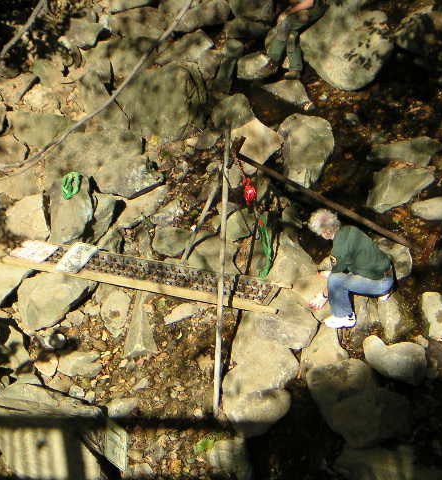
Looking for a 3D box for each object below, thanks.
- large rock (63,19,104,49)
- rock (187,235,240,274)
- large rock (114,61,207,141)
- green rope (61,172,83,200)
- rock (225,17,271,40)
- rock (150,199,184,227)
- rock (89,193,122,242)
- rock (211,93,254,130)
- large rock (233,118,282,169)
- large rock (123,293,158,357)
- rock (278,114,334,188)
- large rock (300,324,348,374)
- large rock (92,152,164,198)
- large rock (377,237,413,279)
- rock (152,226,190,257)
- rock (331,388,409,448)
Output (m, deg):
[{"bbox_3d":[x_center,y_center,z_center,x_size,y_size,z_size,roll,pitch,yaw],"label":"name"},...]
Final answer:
[{"bbox_3d":[-1.451,-2.195,13.951,0.440,0.200,0.280,-7,41,-8],"label":"large rock"},{"bbox_3d":[-0.064,0.124,11.337,0.460,0.240,0.340,0,41,0],"label":"rock"},{"bbox_3d":[-0.581,-1.380,12.944,0.920,0.420,0.750,0,41,0],"label":"large rock"},{"bbox_3d":[-1.310,-0.469,11.500,0.170,0.140,0.200,0,40,0],"label":"green rope"},{"bbox_3d":[0.270,-2.273,14.038,0.480,0.200,0.260,0,41,0],"label":"rock"},{"bbox_3d":[-0.478,-0.241,11.521,0.310,0.180,0.250,0,42,0],"label":"rock"},{"bbox_3d":[-1.007,-0.196,11.441,0.280,0.340,0.320,0,42,0],"label":"rock"},{"bbox_3d":[0.109,-1.214,12.400,0.385,0.230,0.320,0,40,0],"label":"rock"},{"bbox_3d":[0.335,-0.921,12.395,0.360,0.260,0.440,-34,52,-32],"label":"large rock"},{"bbox_3d":[-0.644,0.684,10.500,0.264,0.180,0.580,0,40,0],"label":"large rock"},{"bbox_3d":[0.797,-0.834,12.374,0.530,0.480,0.580,0,42,0],"label":"rock"},{"bbox_3d":[0.807,0.863,10.340,0.390,0.260,0.400,0,42,0],"label":"large rock"},{"bbox_3d":[-0.878,-0.611,12.500,0.678,0.249,0.453,0,41,0],"label":"large rock"},{"bbox_3d":[1.506,0.179,11.800,0.384,0.244,0.375,0,41,0],"label":"large rock"},{"bbox_3d":[-0.434,0.013,11.284,0.330,0.210,0.250,0,42,0],"label":"rock"},{"bbox_3d":[1.183,1.404,10.384,0.649,0.297,0.495,0,40,0],"label":"rock"}]

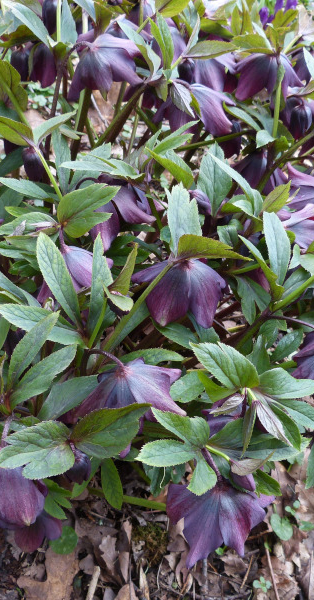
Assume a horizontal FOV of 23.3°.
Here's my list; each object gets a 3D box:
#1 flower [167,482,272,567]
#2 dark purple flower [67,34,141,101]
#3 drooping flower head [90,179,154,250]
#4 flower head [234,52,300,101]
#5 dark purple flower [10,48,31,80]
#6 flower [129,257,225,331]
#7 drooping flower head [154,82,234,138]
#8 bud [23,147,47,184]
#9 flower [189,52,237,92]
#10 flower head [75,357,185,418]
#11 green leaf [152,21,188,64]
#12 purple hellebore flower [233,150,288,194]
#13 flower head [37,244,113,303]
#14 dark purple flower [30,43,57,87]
[{"bbox_3d":[0.043,0.155,0.530,0.071,0.048,0.064,-3,14,-4],"label":"flower"},{"bbox_3d":[-0.055,-0.244,0.800,0.077,0.053,0.066,0,37,0],"label":"dark purple flower"},{"bbox_3d":[-0.035,-0.079,0.720,0.064,0.054,0.060,0,37,0],"label":"drooping flower head"},{"bbox_3d":[0.115,-0.234,0.800,0.068,0.046,0.065,5,38,7],"label":"flower head"},{"bbox_3d":[-0.143,-0.247,0.800,0.024,0.033,0.024,0,34,0],"label":"dark purple flower"},{"bbox_3d":[0.017,-0.005,0.585,0.070,0.046,0.064,0,19,0],"label":"flower"},{"bbox_3d":[0.037,-0.194,0.780,0.080,0.049,0.066,0,37,0],"label":"drooping flower head"},{"bbox_3d":[-0.119,-0.131,0.740,0.025,0.036,0.025,0,37,0],"label":"bud"},{"bbox_3d":[0.051,-0.231,0.770,0.060,0.042,0.058,-3,30,2],"label":"flower"},{"bbox_3d":[-0.022,0.072,0.610,0.084,0.046,0.070,0,37,0],"label":"flower head"},{"bbox_3d":[0.010,-0.281,0.830,0.055,0.047,0.052,0,38,1],"label":"green leaf"},{"bbox_3d":[0.095,-0.117,0.700,0.050,0.042,0.048,13,31,15],"label":"purple hellebore flower"},{"bbox_3d":[-0.067,-0.022,0.630,0.062,0.042,0.058,-6,19,-8],"label":"flower head"},{"bbox_3d":[-0.122,-0.254,0.820,0.033,0.046,0.034,0,37,0],"label":"dark purple flower"}]

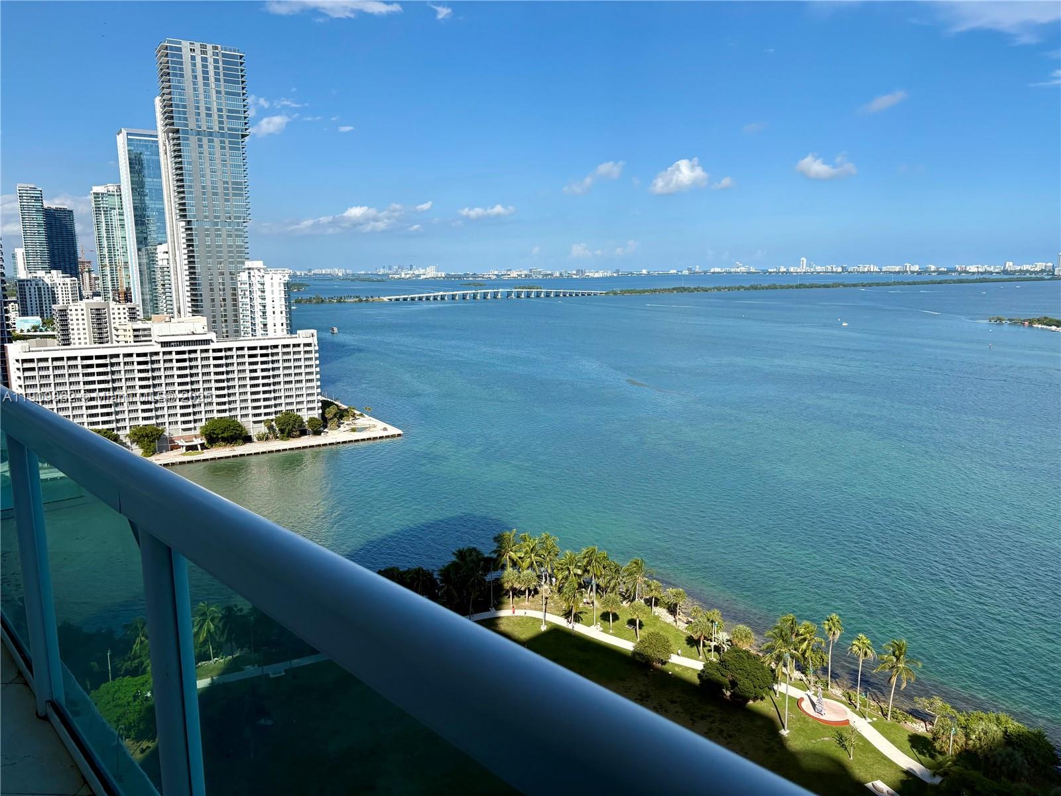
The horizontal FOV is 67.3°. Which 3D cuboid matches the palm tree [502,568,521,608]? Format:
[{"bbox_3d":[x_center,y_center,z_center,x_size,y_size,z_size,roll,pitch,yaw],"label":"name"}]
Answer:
[{"bbox_3d":[-3.942,38.864,163.272,4.070,8.330,4.070,-1,9,-2],"label":"palm tree"}]

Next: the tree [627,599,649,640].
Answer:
[{"bbox_3d":[20.314,42.147,149.620,4.150,7.540,4.150,-1,9,0],"label":"tree"}]

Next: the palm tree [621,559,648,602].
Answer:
[{"bbox_3d":[21.911,38.480,166.847,6.050,9.100,6.050,-1,9,0],"label":"palm tree"}]

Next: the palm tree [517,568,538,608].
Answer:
[{"bbox_3d":[-0.530,39.699,167.676,4.352,7.700,4.352,0,9,0],"label":"palm tree"}]

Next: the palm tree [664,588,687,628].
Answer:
[{"bbox_3d":[28.665,41.248,156.456,4.141,7.800,4.141,0,9,0],"label":"palm tree"}]

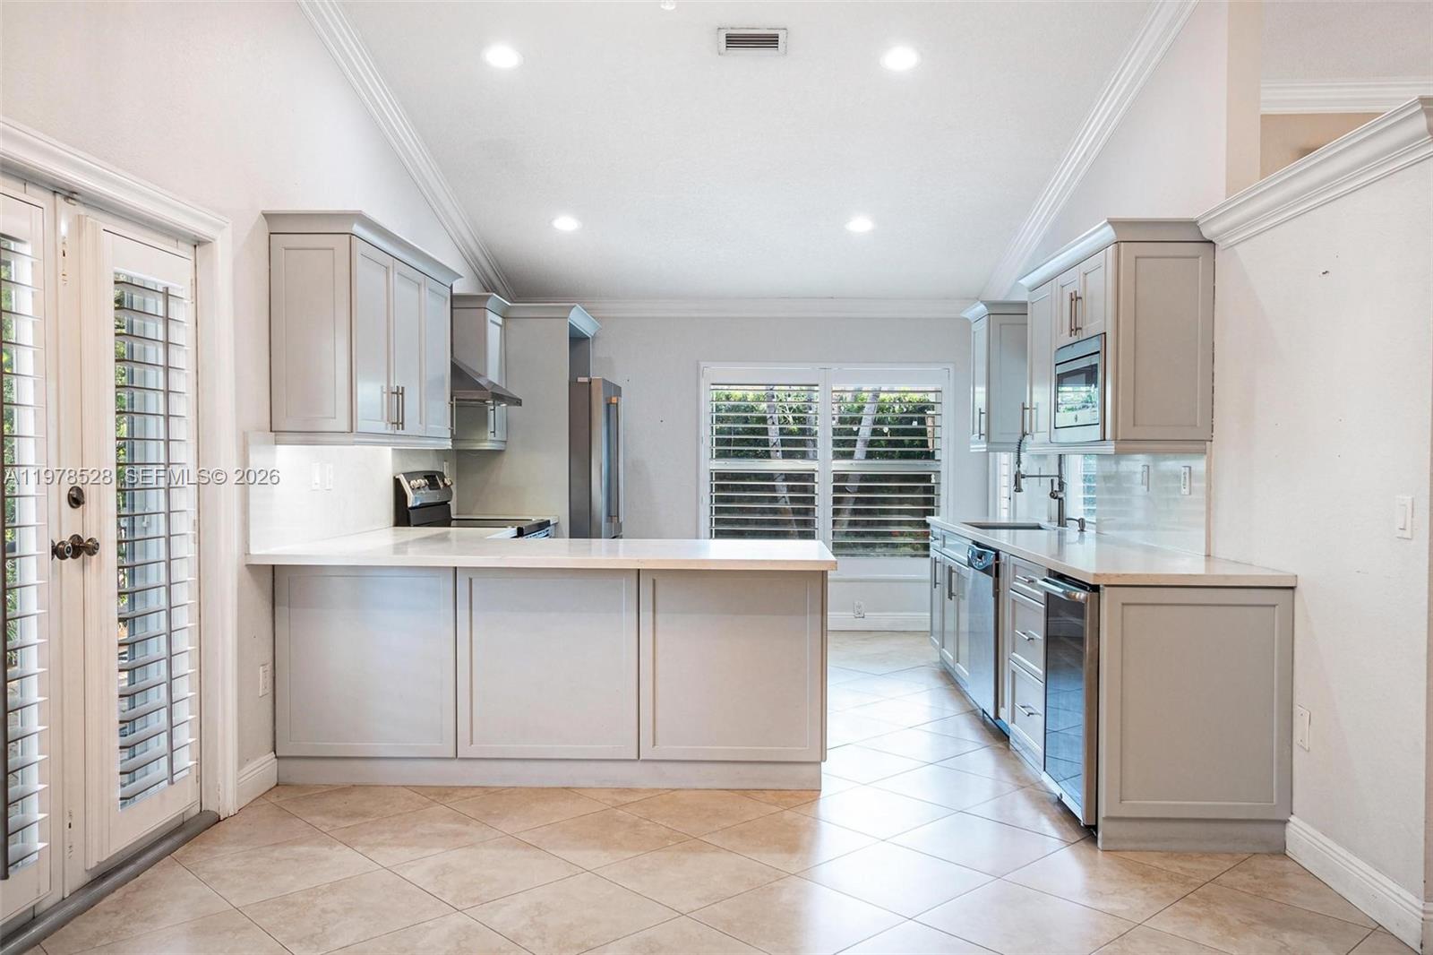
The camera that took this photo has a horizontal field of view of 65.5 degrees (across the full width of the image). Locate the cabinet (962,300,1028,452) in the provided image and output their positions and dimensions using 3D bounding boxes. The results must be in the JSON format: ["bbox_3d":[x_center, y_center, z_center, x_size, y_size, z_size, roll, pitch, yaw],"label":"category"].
[{"bbox_3d":[1.812,-0.608,6.954,0.430,0.900,0.570,0,1,2],"label":"cabinet"}]

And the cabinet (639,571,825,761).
[{"bbox_3d":[0.069,0.714,4.620,0.725,0.763,0.600,0,1,2],"label":"cabinet"}]

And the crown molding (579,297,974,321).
[{"bbox_3d":[0.407,-1.250,8.209,2.999,0.129,0.100,0,1,2],"label":"crown molding"}]

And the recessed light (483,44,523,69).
[{"bbox_3d":[-0.973,-1.919,5.084,0.160,0.025,0.160,0,-11,2],"label":"recessed light"}]

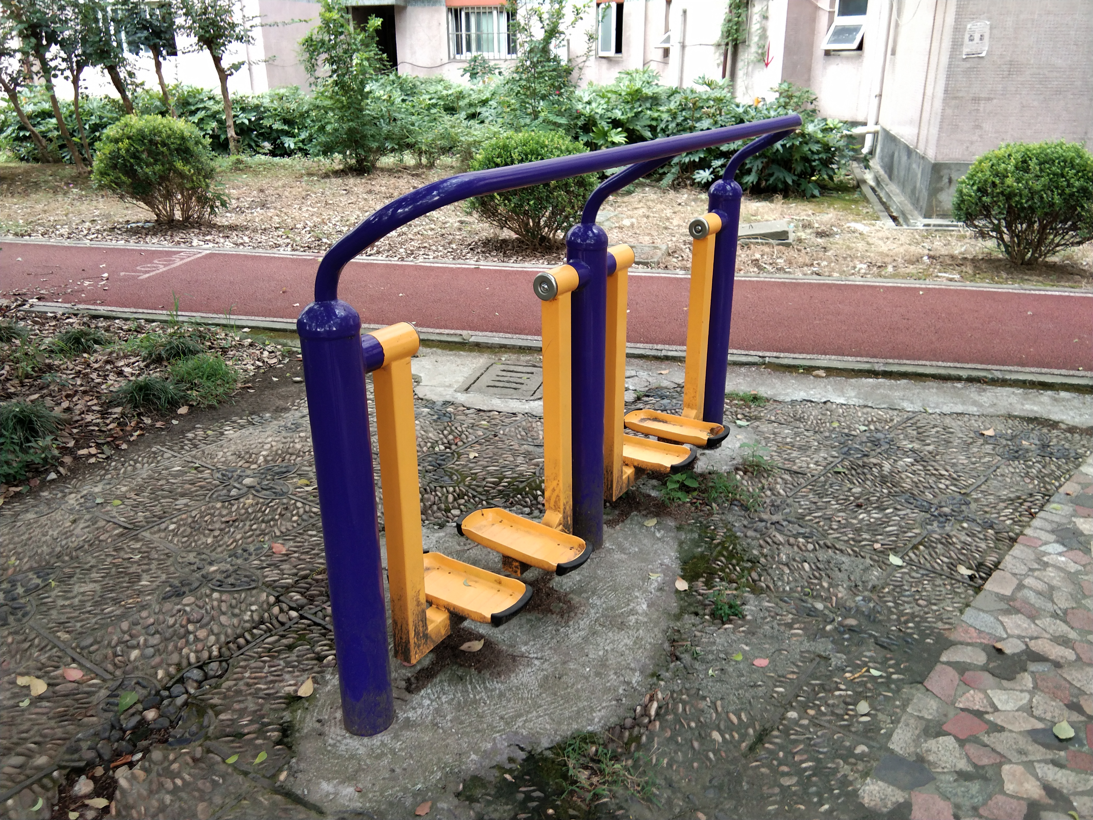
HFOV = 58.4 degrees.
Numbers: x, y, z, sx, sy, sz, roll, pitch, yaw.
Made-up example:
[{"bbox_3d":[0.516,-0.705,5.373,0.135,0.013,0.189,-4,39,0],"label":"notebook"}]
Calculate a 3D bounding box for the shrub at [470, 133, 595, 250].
[{"bbox_3d":[-0.095,-1.563,6.997,0.891,0.786,0.873,-1,23,-1],"label":"shrub"}]

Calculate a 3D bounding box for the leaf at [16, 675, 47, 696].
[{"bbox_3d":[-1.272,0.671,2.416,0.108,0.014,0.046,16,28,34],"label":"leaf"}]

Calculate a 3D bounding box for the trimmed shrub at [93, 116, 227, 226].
[{"bbox_3d":[-3.124,-1.915,7.844,0.978,0.802,0.959,-9,24,-20],"label":"trimmed shrub"}]

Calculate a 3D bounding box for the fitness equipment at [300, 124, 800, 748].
[{"bbox_3d":[0.204,-0.160,2.814,0.314,1.261,2.152,13,25,29],"label":"fitness equipment"}]

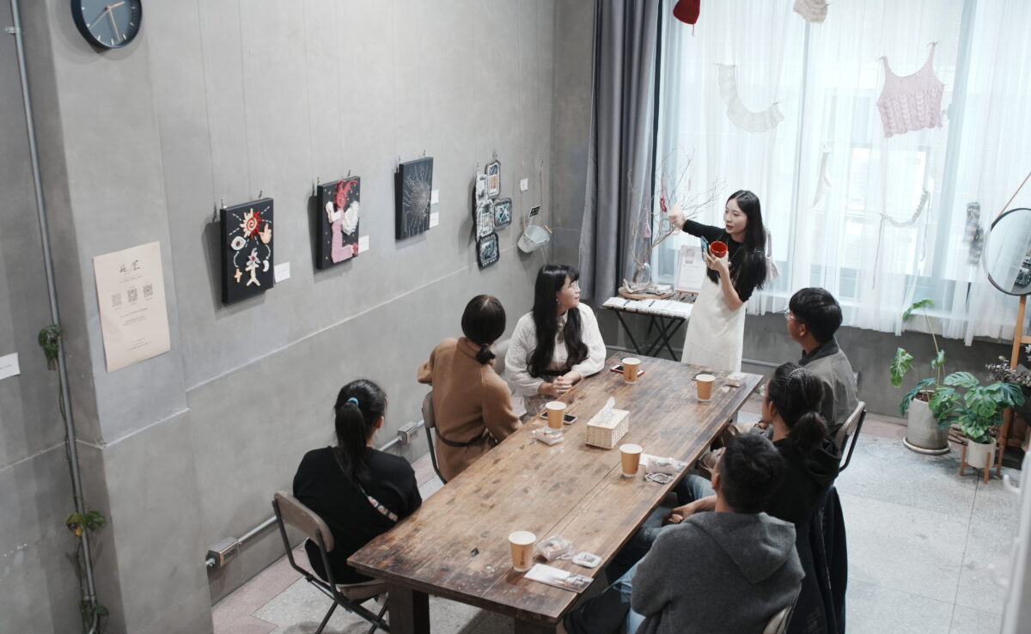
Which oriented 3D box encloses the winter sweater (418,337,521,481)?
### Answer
[{"bbox_3d":[-0.169,0.478,4.693,0.500,0.740,0.420,15,23,42],"label":"winter sweater"}]

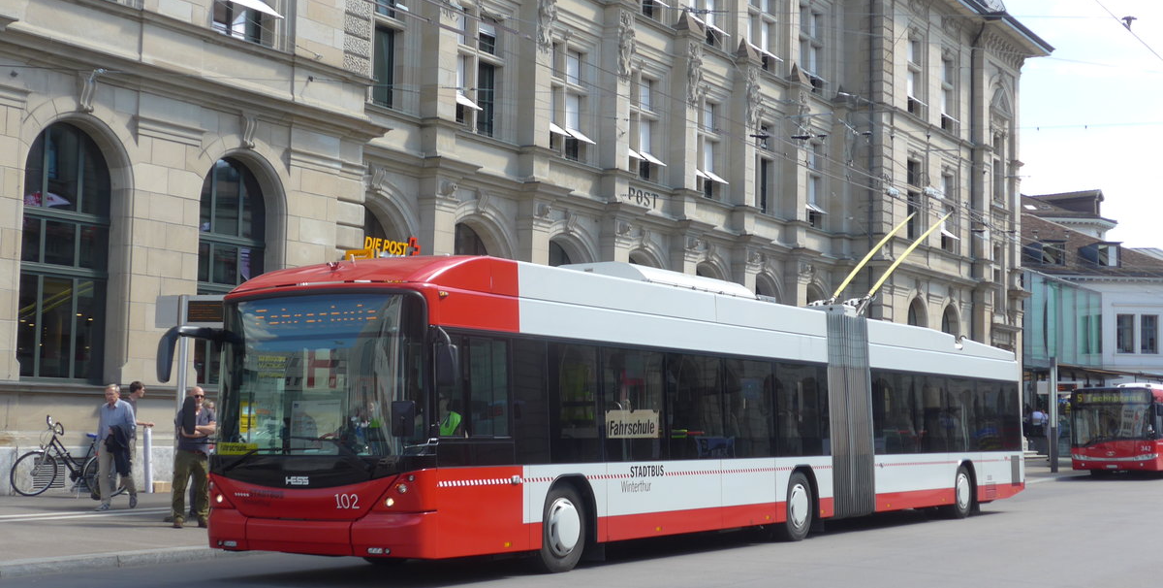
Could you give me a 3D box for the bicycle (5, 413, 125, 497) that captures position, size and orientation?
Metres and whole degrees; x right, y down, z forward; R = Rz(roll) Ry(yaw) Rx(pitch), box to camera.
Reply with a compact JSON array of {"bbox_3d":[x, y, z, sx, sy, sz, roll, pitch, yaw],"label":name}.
[{"bbox_3d":[-7.724,2.438,24.800,1.780,1.200,0.600,2,-5,-7],"label":"bicycle"}]

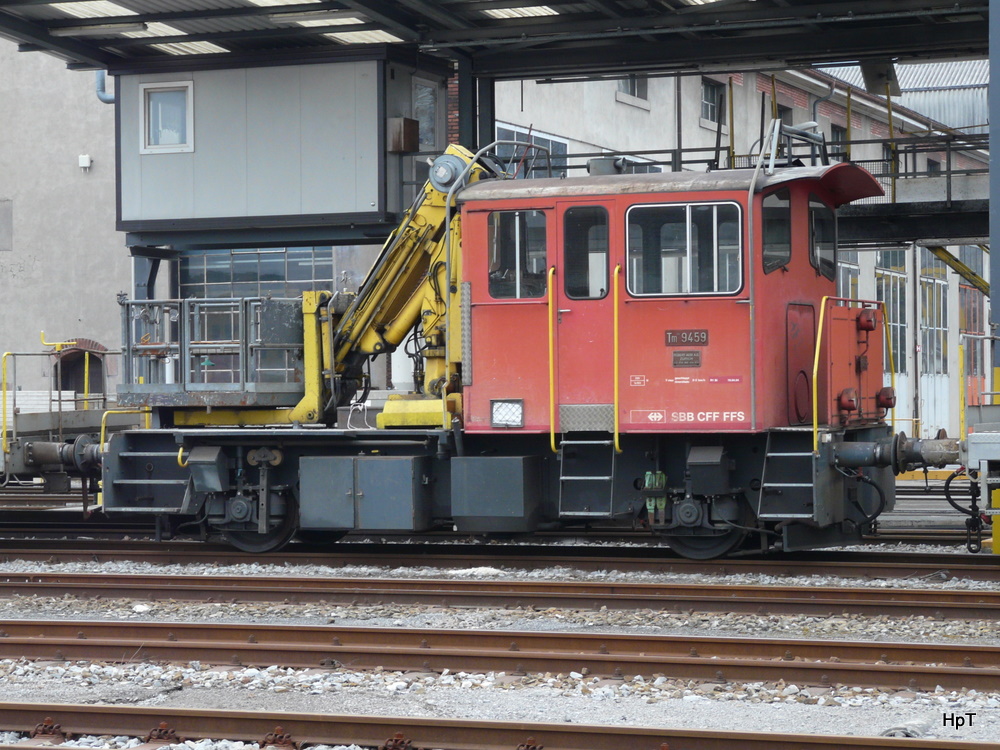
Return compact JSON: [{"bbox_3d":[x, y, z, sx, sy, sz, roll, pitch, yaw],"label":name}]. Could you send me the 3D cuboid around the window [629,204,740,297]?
[{"bbox_3d":[1.730,-1.178,23.559,1.145,0.873,0.058,-1,0,22],"label":"window"}]

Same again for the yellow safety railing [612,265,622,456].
[{"bbox_3d":[1.110,-0.149,23.724,0.049,1.794,0.126,-1,0,22],"label":"yellow safety railing"}]

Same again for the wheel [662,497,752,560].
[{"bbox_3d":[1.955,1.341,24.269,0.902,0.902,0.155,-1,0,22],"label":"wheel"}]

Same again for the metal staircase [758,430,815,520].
[{"bbox_3d":[2.684,0.938,23.383,0.543,0.825,0.417,-1,0,22],"label":"metal staircase"}]

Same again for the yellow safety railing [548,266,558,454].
[{"bbox_3d":[0.506,-0.141,23.964,0.049,1.794,0.126,-1,0,22],"label":"yellow safety railing"}]

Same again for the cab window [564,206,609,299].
[{"bbox_3d":[0.826,-1.161,23.918,0.456,0.883,0.058,-1,0,22],"label":"cab window"}]

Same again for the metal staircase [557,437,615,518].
[{"bbox_3d":[0.842,0.970,23.949,0.543,0.776,0.242,-1,0,22],"label":"metal staircase"}]

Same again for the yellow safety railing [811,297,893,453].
[{"bbox_3d":[3.470,-0.009,24.498,0.078,1.494,3.104,-1,0,22],"label":"yellow safety railing"}]

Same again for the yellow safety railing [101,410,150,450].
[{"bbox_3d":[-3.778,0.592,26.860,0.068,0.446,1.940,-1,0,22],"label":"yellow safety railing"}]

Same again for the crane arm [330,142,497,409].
[{"bbox_3d":[-0.931,-1.013,26.245,1.630,2.697,0.679,-1,0,22],"label":"crane arm"}]

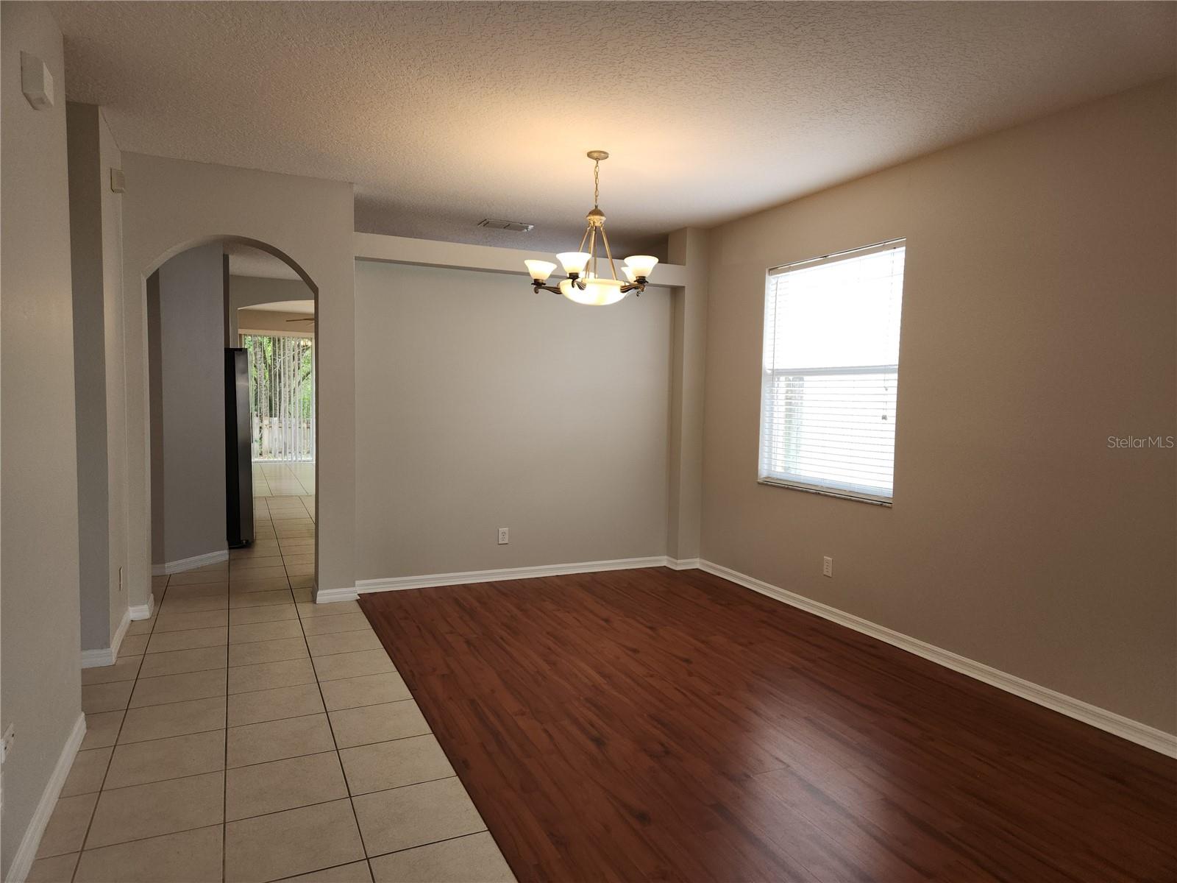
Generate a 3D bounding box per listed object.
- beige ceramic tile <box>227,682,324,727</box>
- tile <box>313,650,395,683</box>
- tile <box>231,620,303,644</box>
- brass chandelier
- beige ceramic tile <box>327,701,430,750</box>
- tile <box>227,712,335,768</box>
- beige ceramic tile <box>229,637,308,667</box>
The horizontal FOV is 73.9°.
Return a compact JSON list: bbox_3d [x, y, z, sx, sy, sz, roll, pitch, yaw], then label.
[{"bbox_3d":[-1.430,1.210,3.578,0.401,0.012,0.389,-1,4,-24],"label":"beige ceramic tile"},{"bbox_3d":[-1.231,1.179,4.096,0.383,0.012,0.389,-1,4,-24],"label":"tile"},{"bbox_3d":[-1.943,1.150,4.715,0.402,0.010,0.398,-1,4,-24],"label":"tile"},{"bbox_3d":[0.035,-1.231,4.545,0.780,0.860,0.780,1,4,0],"label":"brass chandelier"},{"bbox_3d":[-0.908,1.230,3.386,0.383,0.012,0.389,-1,4,-24],"label":"beige ceramic tile"},{"bbox_3d":[-1.273,1.236,3.233,0.403,0.010,0.391,-1,4,-24],"label":"tile"},{"bbox_3d":[-1.762,1.162,4.310,0.403,0.010,0.391,-1,4,-24],"label":"beige ceramic tile"}]

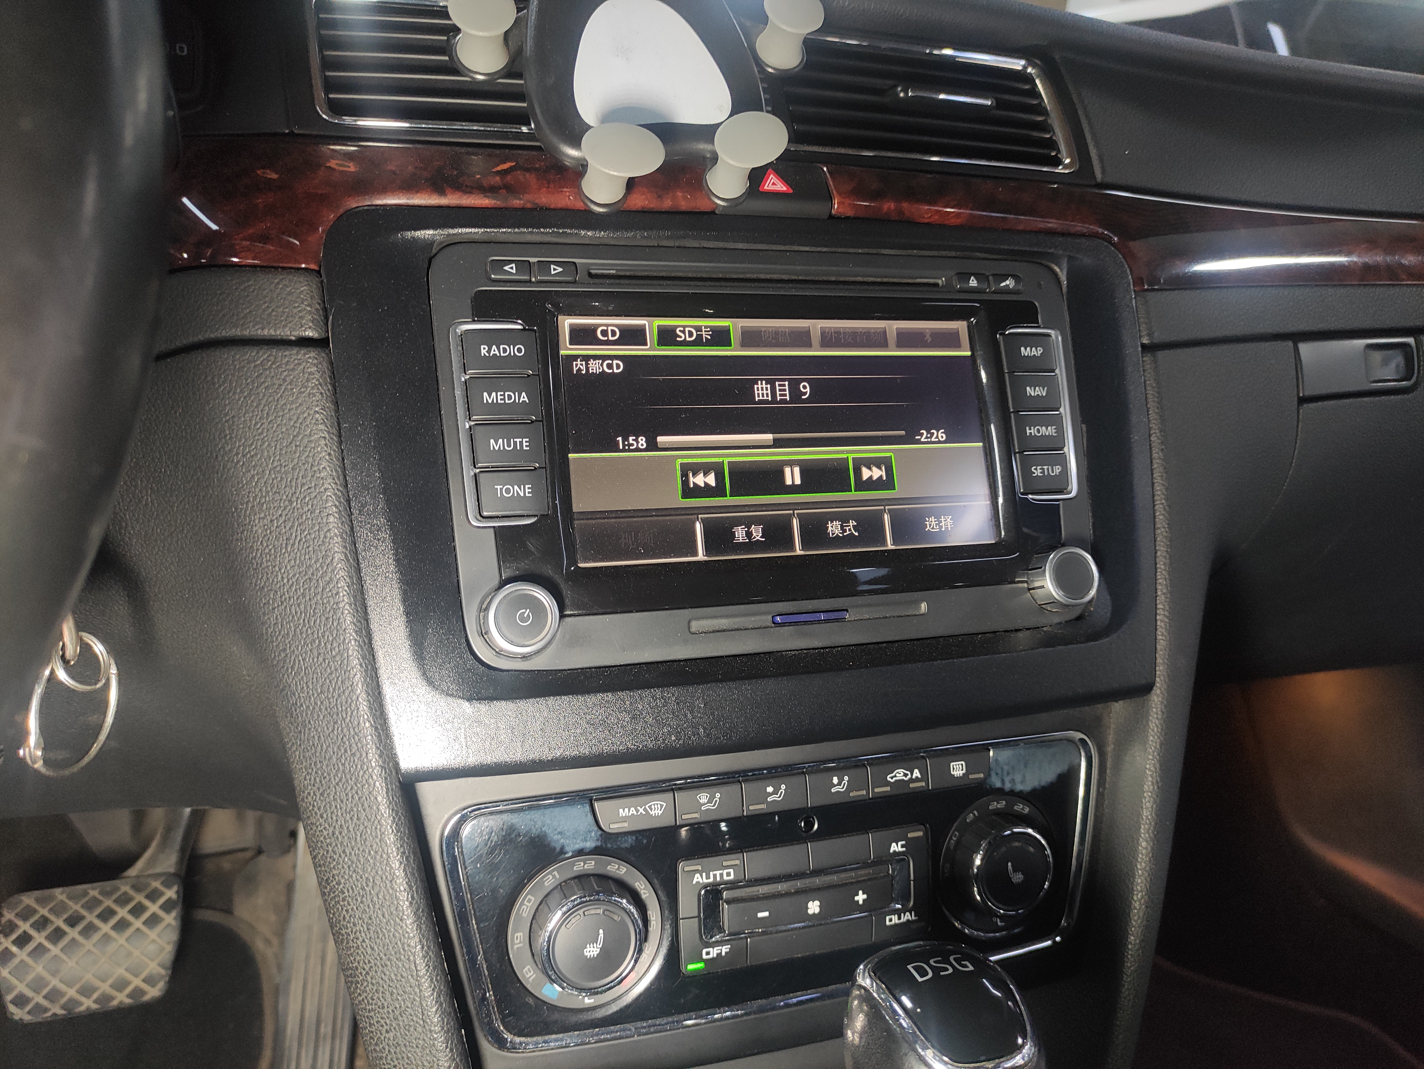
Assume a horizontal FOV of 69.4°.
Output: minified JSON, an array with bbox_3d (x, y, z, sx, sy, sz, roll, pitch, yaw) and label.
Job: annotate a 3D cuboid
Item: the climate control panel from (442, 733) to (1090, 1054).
[{"bbox_3d":[0.029,0.108,0.324,0.219,0.075,0.025,-3,3,-18],"label":"climate control panel"}]

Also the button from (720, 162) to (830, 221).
[{"bbox_3d":[0.019,-0.114,0.350,0.041,0.021,0.012,-3,-23,-17],"label":"button"}]

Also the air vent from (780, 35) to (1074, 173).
[{"bbox_3d":[0.076,-0.156,0.387,0.117,0.051,0.025,-3,-19,-20],"label":"air vent"}]

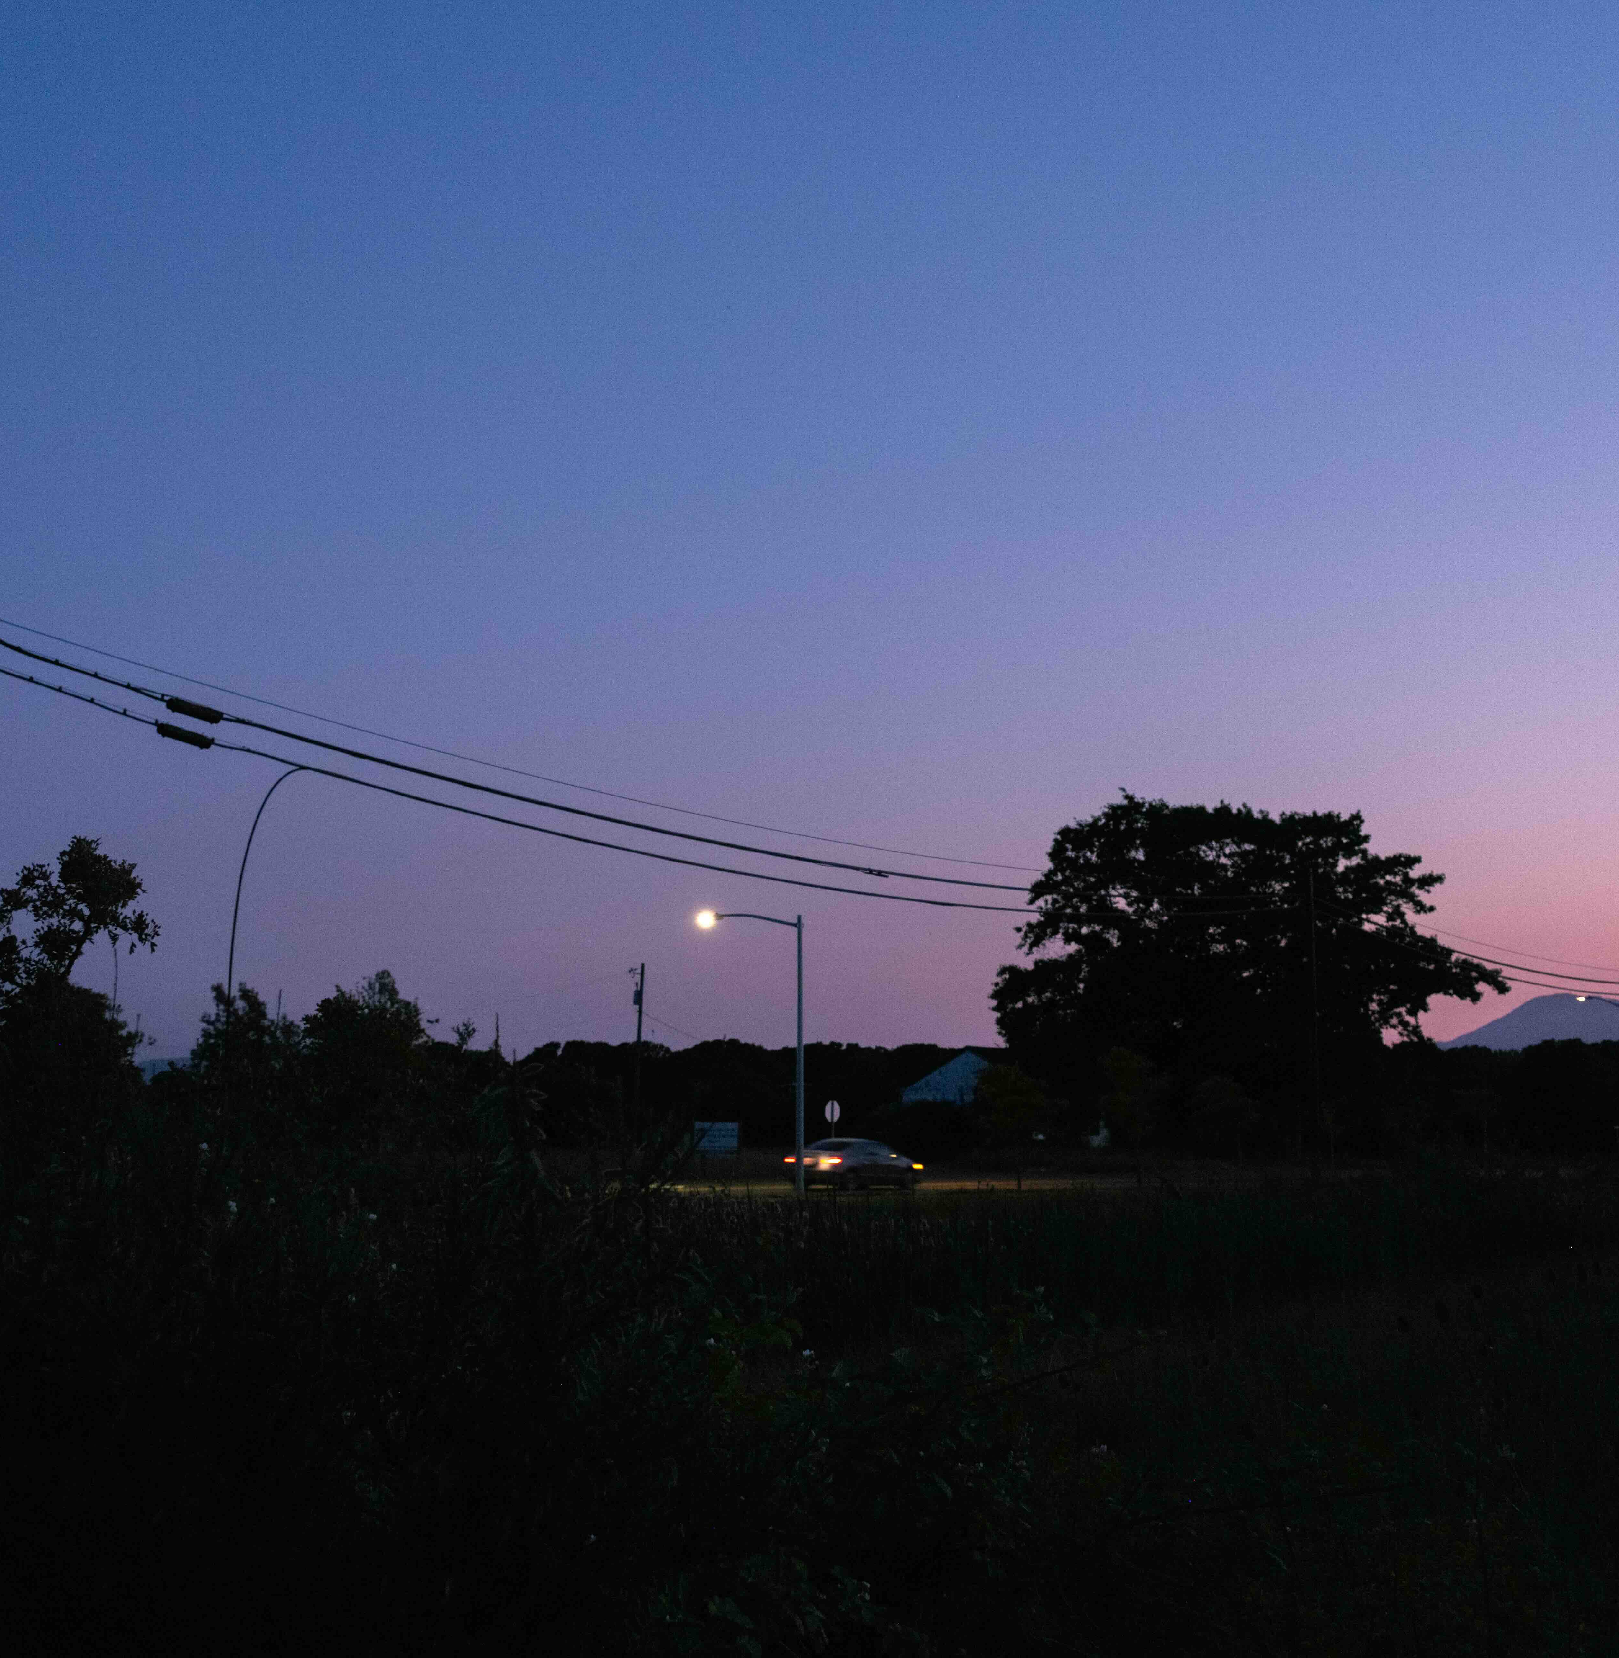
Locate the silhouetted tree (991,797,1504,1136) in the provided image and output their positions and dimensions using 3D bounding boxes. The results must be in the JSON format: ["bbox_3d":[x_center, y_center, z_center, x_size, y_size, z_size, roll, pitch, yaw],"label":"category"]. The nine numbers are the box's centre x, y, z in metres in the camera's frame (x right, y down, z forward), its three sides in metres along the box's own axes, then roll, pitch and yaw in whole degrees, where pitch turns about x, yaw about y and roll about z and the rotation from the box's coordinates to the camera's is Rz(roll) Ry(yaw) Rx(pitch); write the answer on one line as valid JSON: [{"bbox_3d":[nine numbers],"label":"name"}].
[{"bbox_3d":[24.000,8.054,131.979,27.000,19.400,24.000,0,-7,0],"label":"silhouetted tree"}]

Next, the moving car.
[{"bbox_3d":[1.270,9.740,70.341,1.820,1.450,4.650,-5,-8,34],"label":"moving car"}]

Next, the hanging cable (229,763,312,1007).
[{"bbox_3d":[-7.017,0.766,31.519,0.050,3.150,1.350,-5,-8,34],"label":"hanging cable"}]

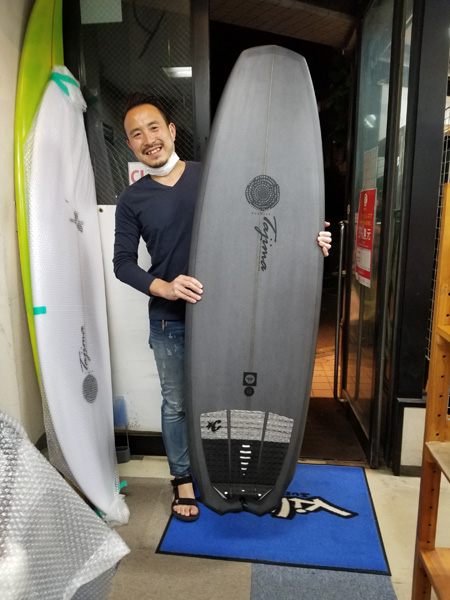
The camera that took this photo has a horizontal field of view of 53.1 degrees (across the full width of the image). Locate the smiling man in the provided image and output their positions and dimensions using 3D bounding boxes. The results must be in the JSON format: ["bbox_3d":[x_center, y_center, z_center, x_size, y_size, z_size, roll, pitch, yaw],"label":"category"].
[{"bbox_3d":[-0.019,0.092,1.867,0.860,1.745,0.440,-1,10,0],"label":"smiling man"}]

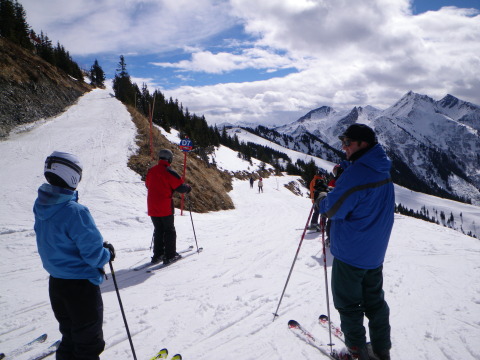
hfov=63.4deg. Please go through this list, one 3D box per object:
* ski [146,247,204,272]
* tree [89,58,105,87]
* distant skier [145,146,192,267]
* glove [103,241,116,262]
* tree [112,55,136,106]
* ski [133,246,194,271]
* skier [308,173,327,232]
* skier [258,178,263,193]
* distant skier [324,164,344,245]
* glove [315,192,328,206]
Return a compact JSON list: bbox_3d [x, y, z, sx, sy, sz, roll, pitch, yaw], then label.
[{"bbox_3d":[-0.986,1.260,6.220,0.110,0.090,1.700,0,0,23],"label":"ski"},{"bbox_3d":[-42.499,-31.837,115.000,4.600,8.300,4.600,0,3,0],"label":"tree"},{"bbox_3d":[-1.107,0.419,6.100,0.680,1.780,0.580,1,3,22],"label":"distant skier"},{"bbox_3d":[-0.857,0.469,2.550,0.120,0.150,0.100,-2,3,-37],"label":"glove"},{"bbox_3d":[-23.796,-20.500,80.000,5.000,10.700,5.000,0,3,0],"label":"tree"},{"bbox_3d":[-1.185,1.260,6.360,0.110,0.090,1.700,0,0,23],"label":"ski"},{"bbox_3d":[2.313,0.611,11.300,0.580,1.700,0.600,0,3,-3],"label":"skier"},{"bbox_3d":[2.323,0.646,44.000,0.600,1.720,0.500,0,3,3],"label":"skier"},{"bbox_3d":[2.059,0.538,8.200,0.580,1.720,0.600,0,3,3],"label":"distant skier"},{"bbox_3d":[0.640,0.153,3.050,0.150,0.130,0.110,2,3,30],"label":"glove"}]

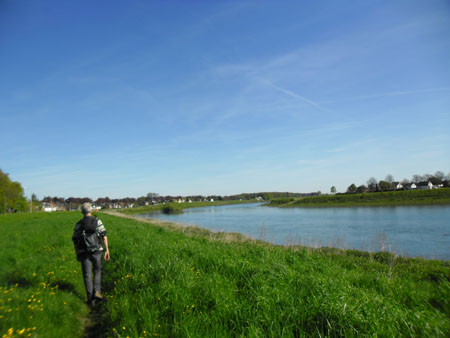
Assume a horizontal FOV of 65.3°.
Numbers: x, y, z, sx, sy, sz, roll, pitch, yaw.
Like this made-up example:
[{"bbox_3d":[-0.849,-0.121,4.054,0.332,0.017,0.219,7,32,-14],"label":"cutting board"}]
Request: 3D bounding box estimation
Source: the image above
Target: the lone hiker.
[{"bbox_3d":[-2.357,1.478,6.200,0.650,1.740,0.600,-1,-5,-17],"label":"lone hiker"}]

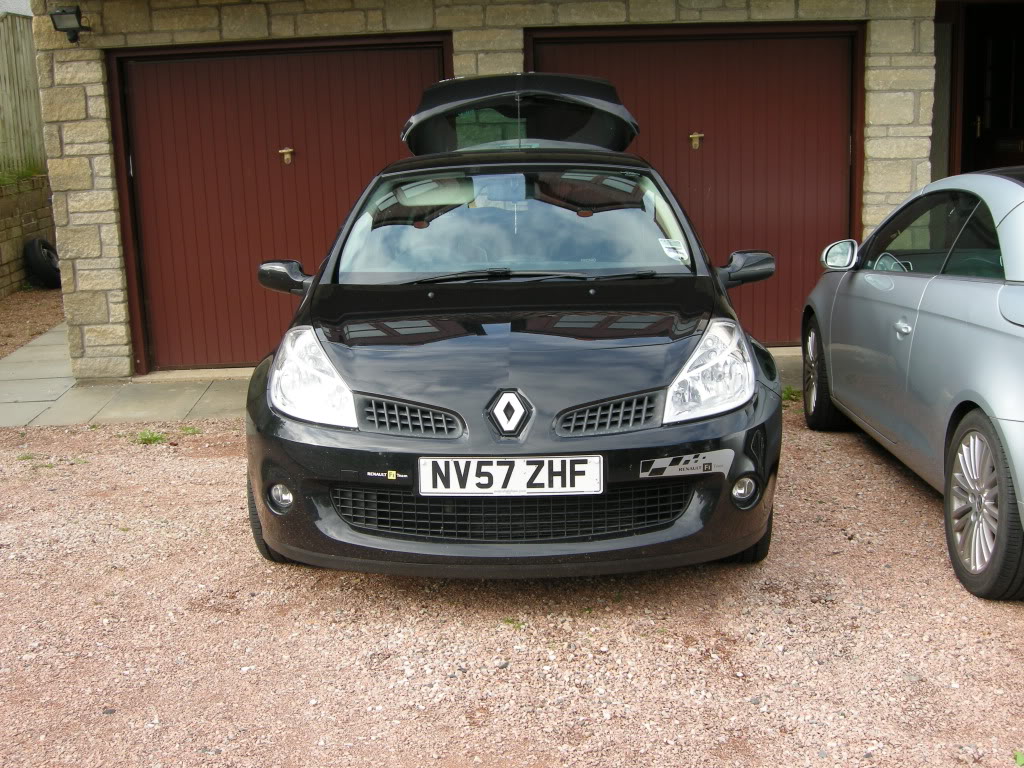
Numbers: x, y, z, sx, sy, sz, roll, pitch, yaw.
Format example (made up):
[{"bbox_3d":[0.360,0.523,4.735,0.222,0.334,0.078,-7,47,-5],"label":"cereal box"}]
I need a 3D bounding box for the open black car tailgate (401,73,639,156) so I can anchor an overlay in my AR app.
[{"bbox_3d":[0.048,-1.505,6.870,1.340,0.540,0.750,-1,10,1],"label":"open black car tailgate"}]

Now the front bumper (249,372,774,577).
[{"bbox_3d":[0.004,0.253,3.690,1.740,0.530,0.580,-1,10,1],"label":"front bumper"}]

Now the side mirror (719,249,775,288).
[{"bbox_3d":[0.905,-0.448,4.720,0.225,0.140,0.130,-1,11,2],"label":"side mirror"}]

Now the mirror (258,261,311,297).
[{"bbox_3d":[-0.887,-0.411,4.730,0.220,0.145,0.140,-1,10,1],"label":"mirror"}]

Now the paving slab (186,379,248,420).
[{"bbox_3d":[-1.720,0.110,7.790,0.580,0.050,0.900,-2,11,-1],"label":"paving slab"}]

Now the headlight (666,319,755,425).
[{"bbox_3d":[0.601,-0.050,3.726,0.302,0.238,0.420,-1,11,2],"label":"headlight"}]

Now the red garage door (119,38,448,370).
[{"bbox_3d":[-1.481,-1.142,8.083,2.108,2.110,0.080,-2,14,1],"label":"red garage door"}]

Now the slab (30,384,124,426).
[{"bbox_3d":[-2.745,0.148,7.710,0.380,0.050,0.960,-3,14,-5],"label":"slab"}]

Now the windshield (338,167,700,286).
[{"bbox_3d":[0.014,-0.603,4.713,1.345,0.140,0.880,-1,38,2],"label":"windshield"}]

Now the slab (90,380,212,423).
[{"bbox_3d":[-2.300,0.133,7.790,0.580,0.050,0.900,-2,11,-1],"label":"slab"}]

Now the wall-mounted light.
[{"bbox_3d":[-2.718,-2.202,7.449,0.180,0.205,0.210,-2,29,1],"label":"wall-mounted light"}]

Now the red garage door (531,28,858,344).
[{"bbox_3d":[1.219,-1.289,8.080,2.160,2.100,0.100,-2,11,-1],"label":"red garage door"}]

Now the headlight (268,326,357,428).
[{"bbox_3d":[-0.603,-0.022,3.730,0.310,0.270,0.460,-1,10,1],"label":"headlight"}]

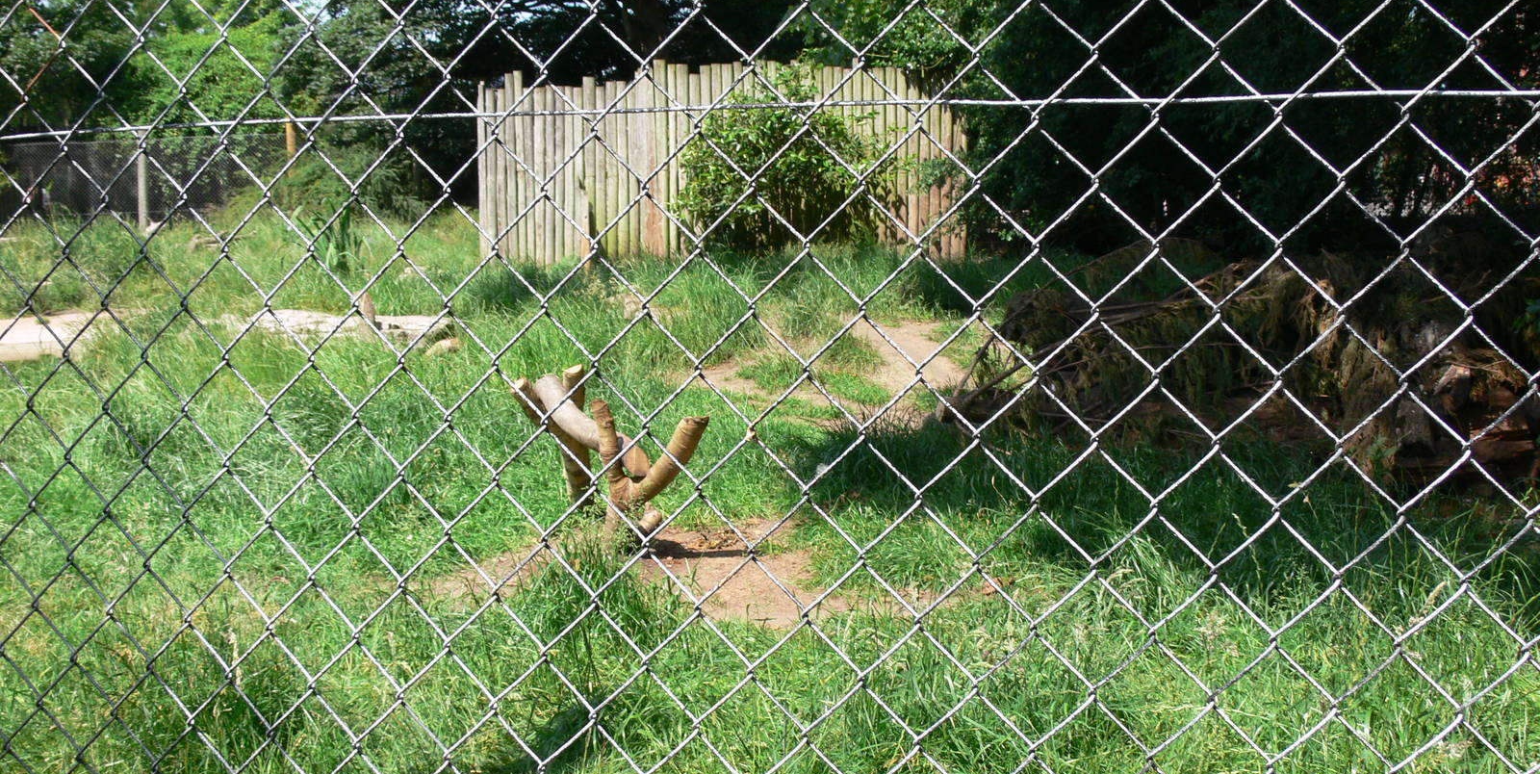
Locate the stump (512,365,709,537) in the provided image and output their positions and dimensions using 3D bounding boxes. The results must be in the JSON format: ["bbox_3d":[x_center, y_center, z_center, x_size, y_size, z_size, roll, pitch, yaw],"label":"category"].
[{"bbox_3d":[-0.650,0.265,6.400,0.790,0.660,0.620,-1,8,-6],"label":"stump"}]

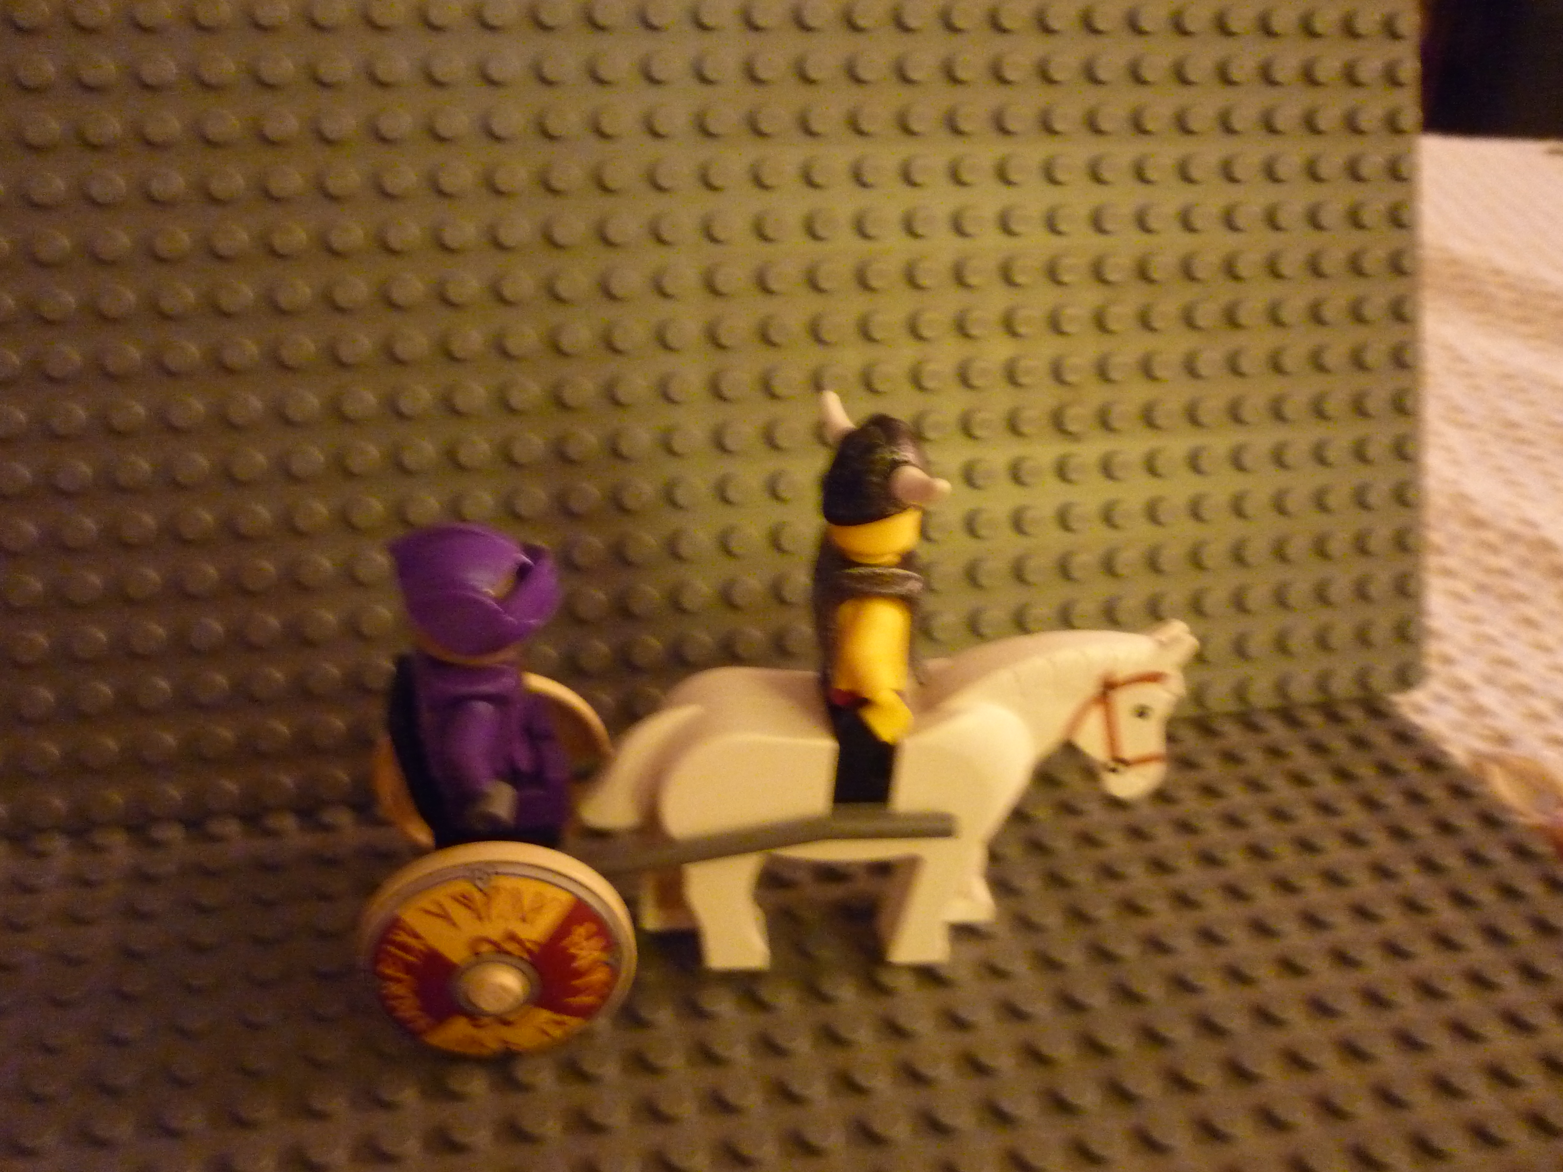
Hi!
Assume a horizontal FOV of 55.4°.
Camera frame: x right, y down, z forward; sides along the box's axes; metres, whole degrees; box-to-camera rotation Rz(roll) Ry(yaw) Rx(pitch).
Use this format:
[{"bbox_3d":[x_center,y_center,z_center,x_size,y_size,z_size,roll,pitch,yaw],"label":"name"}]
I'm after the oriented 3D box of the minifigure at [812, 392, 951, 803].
[{"bbox_3d":[0.010,0.002,0.182,0.015,0.047,0.028,-1,28,-4],"label":"minifigure"}]

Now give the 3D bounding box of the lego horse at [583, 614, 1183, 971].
[{"bbox_3d":[0.013,0.026,0.194,0.078,0.048,0.016,-1,28,-4],"label":"lego horse"}]

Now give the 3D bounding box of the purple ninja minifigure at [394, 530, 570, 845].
[{"bbox_3d":[-0.037,0.011,0.181,0.021,0.039,0.023,-2,28,-6],"label":"purple ninja minifigure"}]

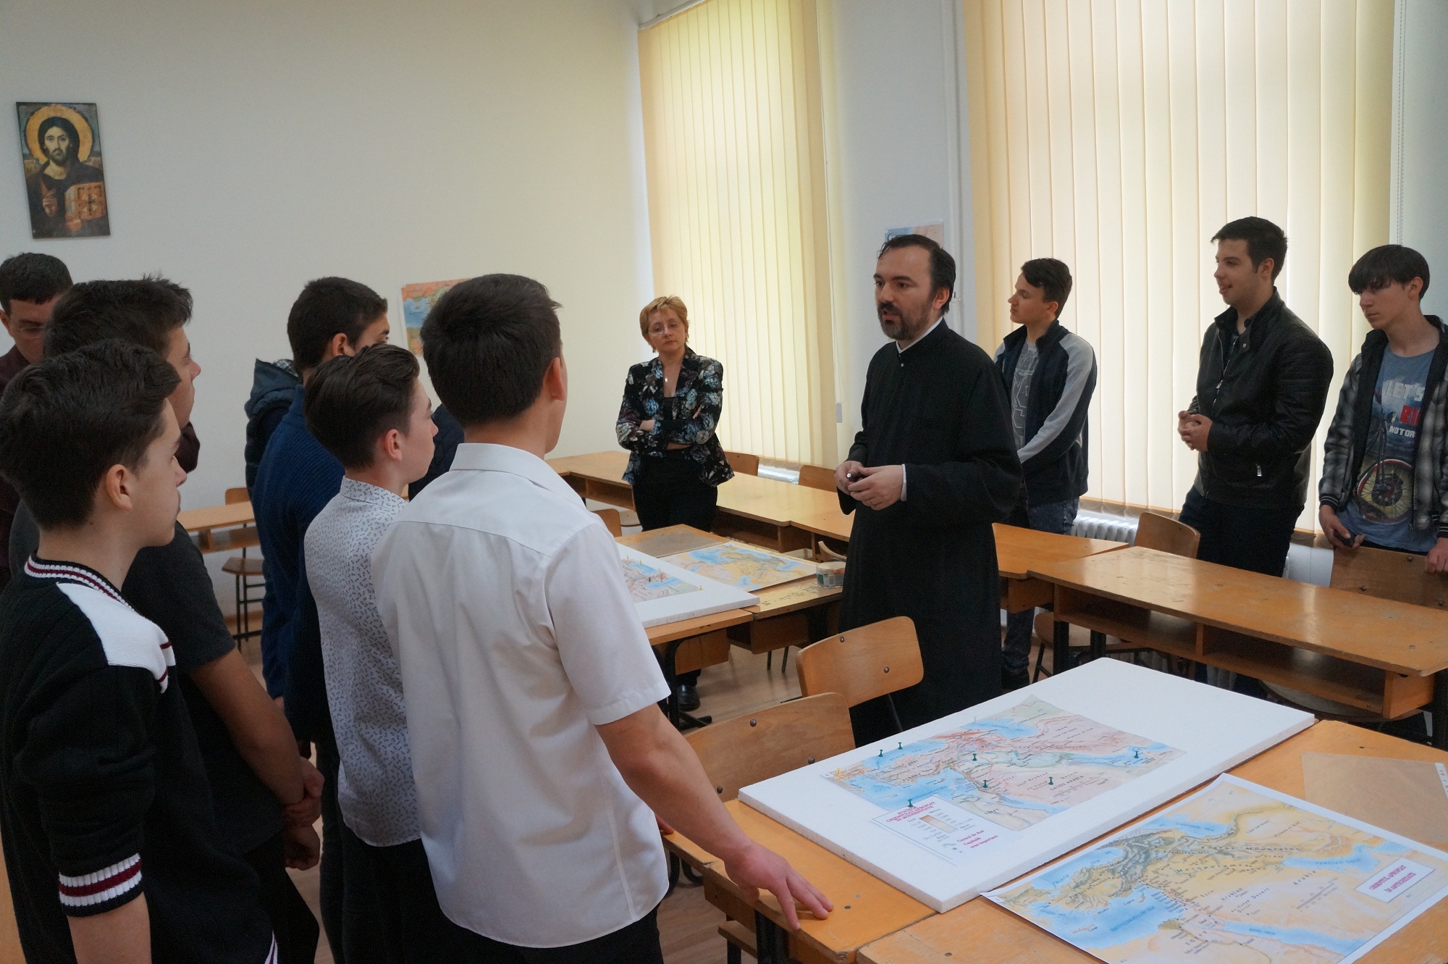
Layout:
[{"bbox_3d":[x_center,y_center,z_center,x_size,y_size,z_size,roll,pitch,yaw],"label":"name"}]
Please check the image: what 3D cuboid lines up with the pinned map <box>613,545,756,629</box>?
[{"bbox_3d":[-0.363,0.321,3.421,0.500,0.022,1.000,-9,11,-28],"label":"pinned map"}]

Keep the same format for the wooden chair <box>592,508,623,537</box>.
[{"bbox_3d":[-0.516,0.552,4.376,0.420,0.785,0.460,-8,10,-25],"label":"wooden chair"}]

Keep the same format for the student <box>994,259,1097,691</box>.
[{"bbox_3d":[1.244,-0.018,4.320,0.380,1.712,0.460,-9,11,-30],"label":"student"}]

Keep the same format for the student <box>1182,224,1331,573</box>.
[{"bbox_3d":[1.672,0.066,3.416,0.400,1.759,0.500,-7,8,-22],"label":"student"}]

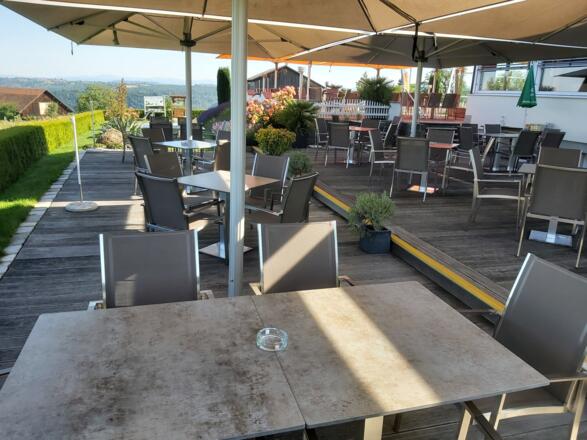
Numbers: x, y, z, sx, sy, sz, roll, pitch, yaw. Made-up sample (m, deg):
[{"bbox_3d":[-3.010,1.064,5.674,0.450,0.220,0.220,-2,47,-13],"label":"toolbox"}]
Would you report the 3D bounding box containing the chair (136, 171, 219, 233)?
[{"bbox_3d":[-1.049,-0.047,4.165,0.560,0.880,0.660,11,19,25],"label":"chair"}]

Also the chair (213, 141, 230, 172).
[{"bbox_3d":[-1.198,-0.716,6.485,0.620,0.890,0.570,11,18,28],"label":"chair"}]

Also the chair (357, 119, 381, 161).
[{"bbox_3d":[1.718,-1.826,10.097,0.570,0.890,0.620,7,17,13],"label":"chair"}]

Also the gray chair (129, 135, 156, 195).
[{"bbox_3d":[-2.083,-0.833,6.752,0.570,0.890,0.620,11,18,28],"label":"gray chair"}]

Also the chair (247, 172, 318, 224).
[{"bbox_3d":[-0.177,-0.026,4.261,0.620,0.890,0.570,12,18,29],"label":"chair"}]

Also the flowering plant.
[{"bbox_3d":[-0.737,-2.977,12.992,1.500,1.700,1.500,2,16,0],"label":"flowering plant"}]

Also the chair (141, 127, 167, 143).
[{"bbox_3d":[-2.259,-1.135,7.767,0.620,0.890,0.570,13,19,32],"label":"chair"}]

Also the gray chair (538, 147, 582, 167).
[{"bbox_3d":[3.248,-0.366,5.369,0.560,0.880,0.660,10,18,22],"label":"gray chair"}]

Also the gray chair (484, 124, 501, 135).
[{"bbox_3d":[4.815,-1.792,10.465,0.570,0.890,0.620,2,16,-2],"label":"gray chair"}]

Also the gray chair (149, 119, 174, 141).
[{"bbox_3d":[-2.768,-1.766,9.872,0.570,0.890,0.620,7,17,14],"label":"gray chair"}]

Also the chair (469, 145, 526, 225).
[{"bbox_3d":[2.474,-0.412,5.382,0.660,0.880,0.560,12,19,28],"label":"chair"}]

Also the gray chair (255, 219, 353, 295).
[{"bbox_3d":[0.092,0.515,2.437,0.560,0.880,0.600,-2,17,-16],"label":"gray chair"}]

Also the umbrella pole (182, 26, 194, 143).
[{"bbox_3d":[-1.549,-1.655,6.578,0.110,2.500,0.110,-3,18,-18],"label":"umbrella pole"}]

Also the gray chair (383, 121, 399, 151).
[{"bbox_3d":[1.900,-1.612,9.450,0.600,0.880,0.560,10,18,24],"label":"gray chair"}]

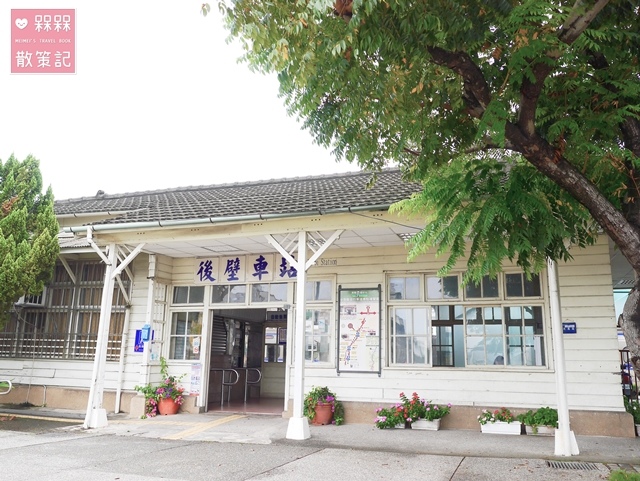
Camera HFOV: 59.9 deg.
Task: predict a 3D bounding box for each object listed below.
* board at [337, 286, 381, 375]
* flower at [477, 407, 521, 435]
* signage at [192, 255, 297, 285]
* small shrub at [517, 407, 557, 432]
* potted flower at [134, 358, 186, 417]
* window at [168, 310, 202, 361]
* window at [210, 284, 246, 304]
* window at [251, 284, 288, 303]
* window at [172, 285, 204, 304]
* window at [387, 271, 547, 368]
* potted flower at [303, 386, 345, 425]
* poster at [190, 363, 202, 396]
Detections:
[{"bbox_3d":[0.750,1.694,10.502,0.838,1.666,0.060,-3,-13,17],"label":"board"},{"bbox_3d":[3.178,3.183,9.828,0.700,0.455,0.290,-3,-14,18],"label":"flower"},{"bbox_3d":[-1.687,0.645,12.647,2.700,0.640,0.060,-3,-14,18],"label":"signage"},{"bbox_3d":[3.581,2.961,9.056,0.700,0.450,0.300,-3,-13,17],"label":"small shrub"},{"bbox_3d":[-3.161,2.914,10.966,0.720,1.120,0.600,-3,-13,17],"label":"potted flower"},{"bbox_3d":[-2.816,1.990,11.649,0.790,1.056,0.070,-3,-13,17],"label":"window"},{"bbox_3d":[-2.105,1.228,12.666,0.880,0.480,0.070,-3,-14,18],"label":"window"},{"bbox_3d":[-1.020,1.087,11.263,0.827,0.421,0.070,-3,-13,17],"label":"window"},{"bbox_3d":[-2.806,1.179,11.824,0.780,0.437,0.070,-3,-13,17],"label":"window"},{"bbox_3d":[2.822,1.528,10.935,3.090,1.970,0.130,-3,-14,18],"label":"window"},{"bbox_3d":[0.053,3.252,10.942,0.740,0.720,0.620,-3,-14,18],"label":"potted flower"},{"bbox_3d":[-2.785,3.123,12.431,0.245,0.690,0.020,-3,-14,18],"label":"poster"}]

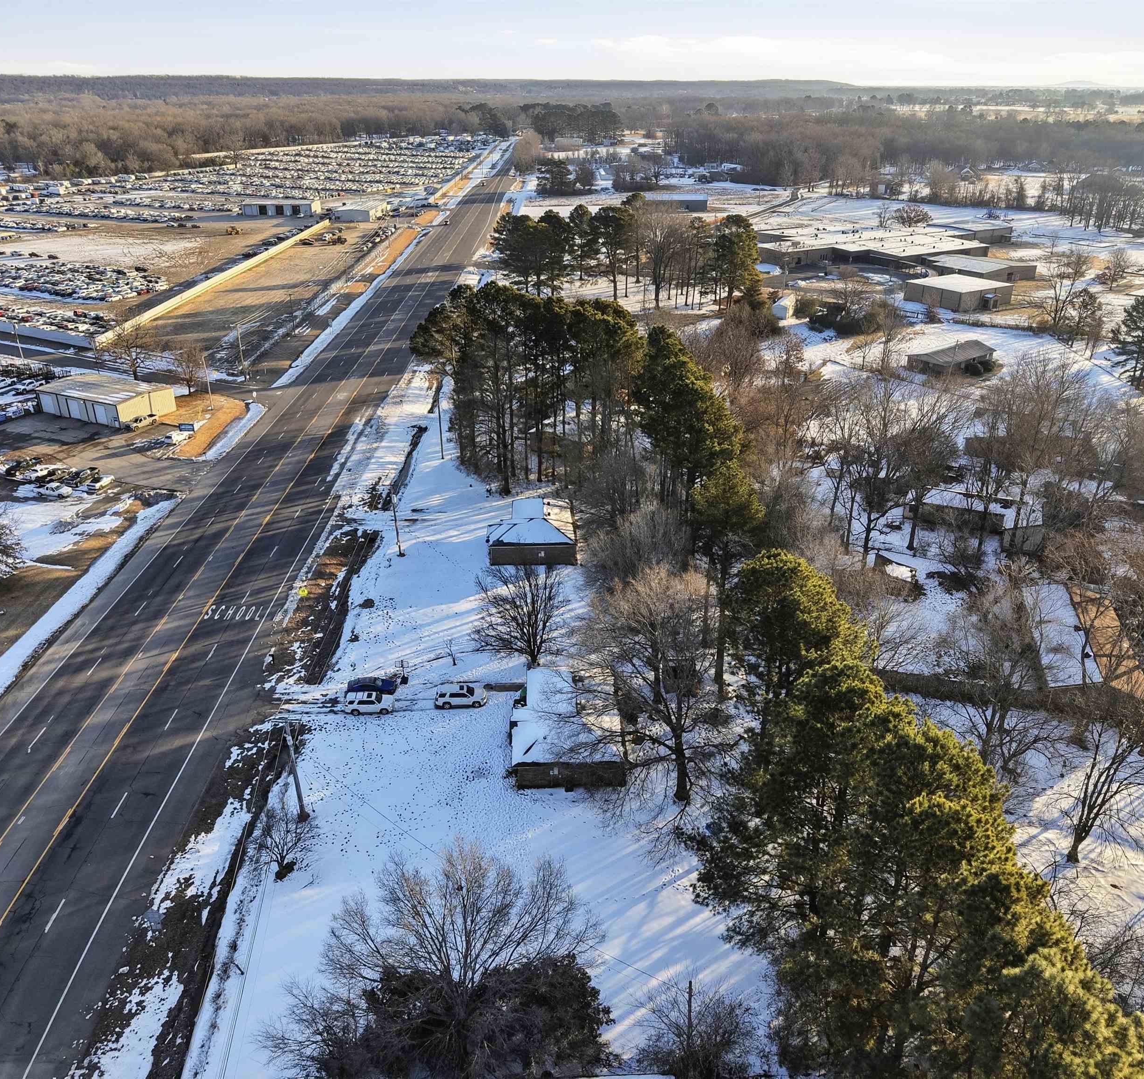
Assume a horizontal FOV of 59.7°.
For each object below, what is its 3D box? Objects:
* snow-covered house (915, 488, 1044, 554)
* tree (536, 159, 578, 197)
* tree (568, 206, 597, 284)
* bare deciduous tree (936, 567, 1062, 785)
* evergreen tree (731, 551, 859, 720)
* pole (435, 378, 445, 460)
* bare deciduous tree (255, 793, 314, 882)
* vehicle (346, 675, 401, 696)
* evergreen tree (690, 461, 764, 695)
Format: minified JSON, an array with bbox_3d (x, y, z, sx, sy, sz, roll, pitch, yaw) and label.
[{"bbox_3d":[53.716,-3.175,131.866,15.300,4.000,11.500,9,26,19],"label":"snow-covered house"},{"bbox_3d":[-8.400,-194.814,535.436,20.500,19.500,19.000,0,25,0],"label":"tree"},{"bbox_3d":[2.900,-88.335,297.012,8.600,22.000,8.300,0,25,0],"label":"tree"},{"bbox_3d":[34.600,11.694,81.159,9.900,19.000,9.800,0,25,0],"label":"bare deciduous tree"},{"bbox_3d":[19.602,10.148,87.451,11.200,19.000,11.000,0,24,0],"label":"evergreen tree"},{"bbox_3d":[-20.522,-18.390,155.714,0.450,12.400,0.450,0,25,0],"label":"pole"},{"bbox_3d":[-22.122,22.332,75.185,5.000,7.000,5.000,0,24,0],"label":"bare deciduous tree"},{"bbox_3d":[-19.816,14.418,99.001,4.850,1.650,1.900,1,25,3],"label":"vehicle"},{"bbox_3d":[14.300,4.028,91.951,6.800,24.000,6.600,0,25,0],"label":"evergreen tree"}]

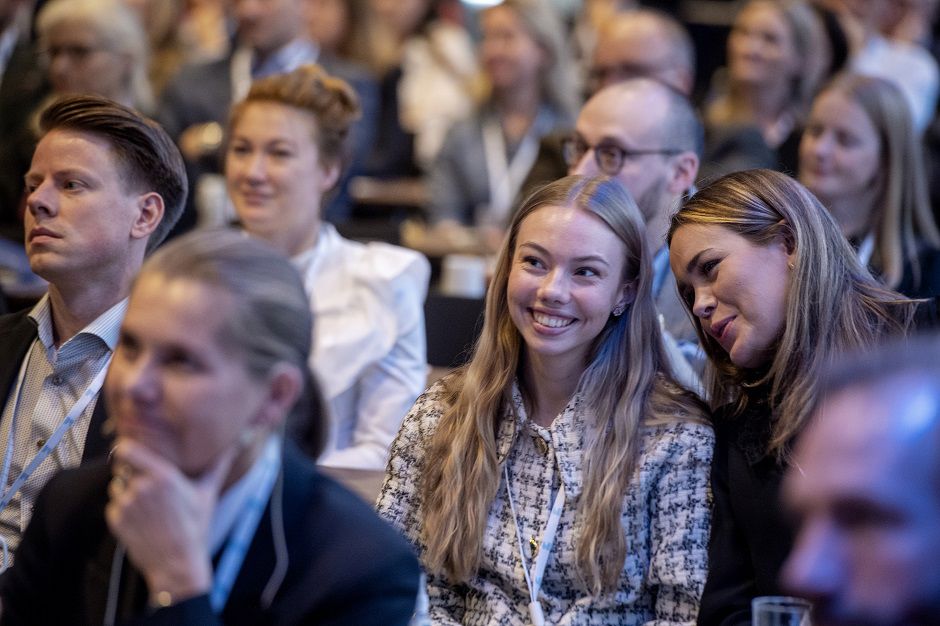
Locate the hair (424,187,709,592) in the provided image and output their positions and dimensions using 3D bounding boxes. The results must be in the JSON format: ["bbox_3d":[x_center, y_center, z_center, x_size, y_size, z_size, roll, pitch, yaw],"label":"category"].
[{"bbox_3d":[0.113,0.085,6.300,0.330,0.500,0.280,1,6,14],"label":"hair"}]

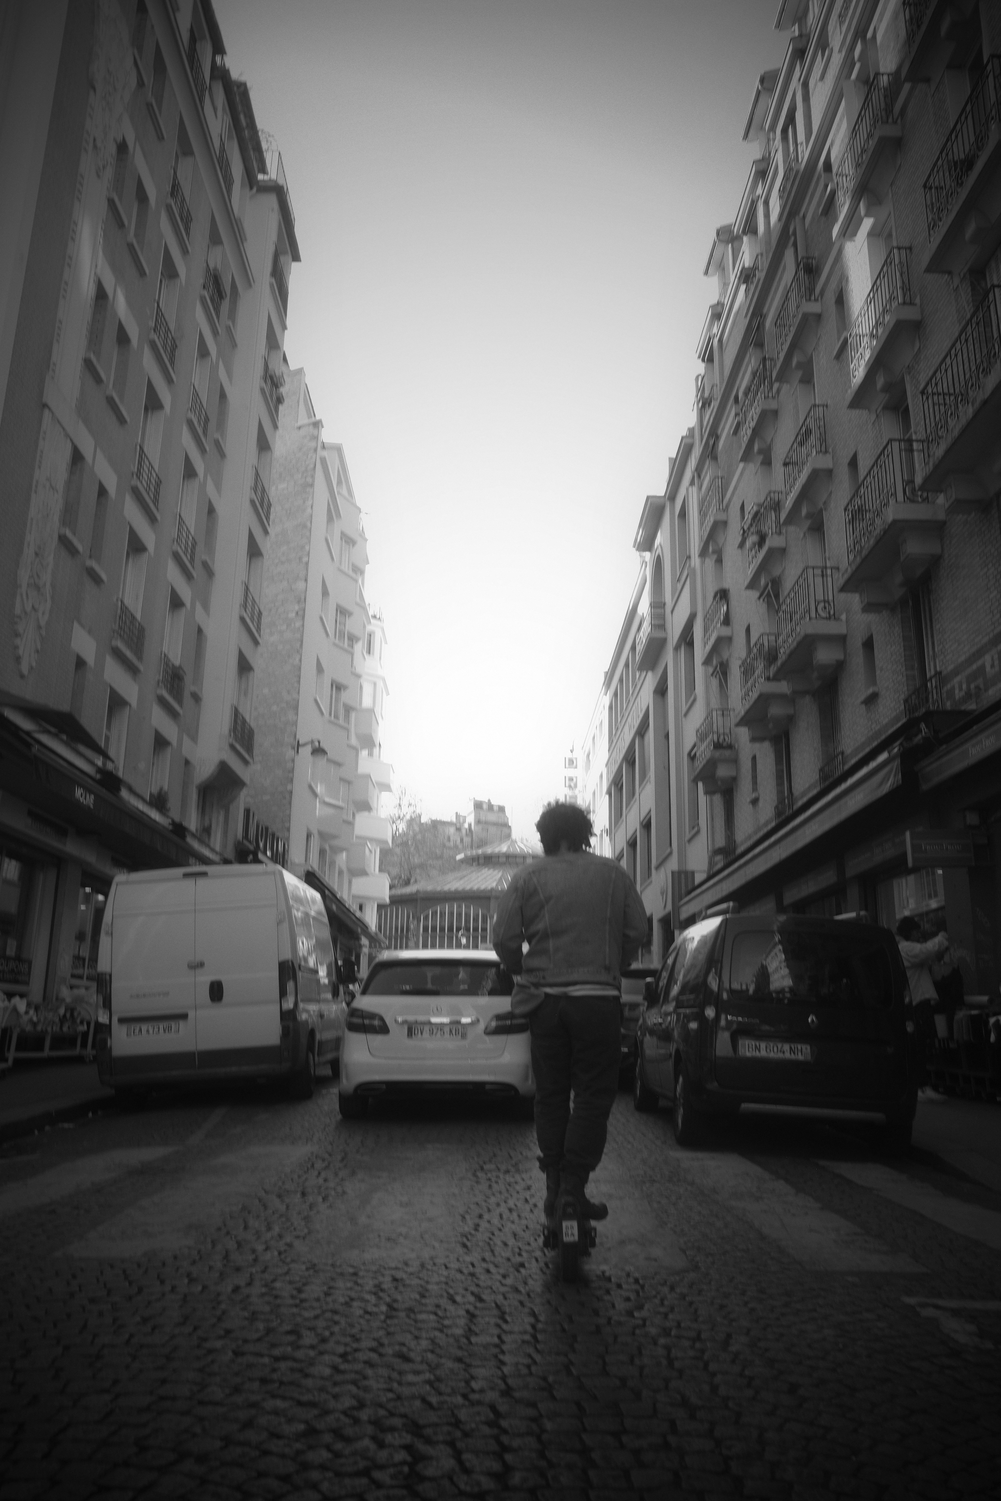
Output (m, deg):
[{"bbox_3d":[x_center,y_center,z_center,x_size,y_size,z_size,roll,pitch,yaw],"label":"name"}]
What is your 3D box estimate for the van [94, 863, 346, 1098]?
[{"bbox_3d":[-3.120,2.930,14.350,2.060,2.480,5.400,-4,-12,-2],"label":"van"}]

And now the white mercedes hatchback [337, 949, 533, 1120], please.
[{"bbox_3d":[-0.615,2.880,12.100,1.790,1.550,4.360,1,-12,-2],"label":"white mercedes hatchback"}]

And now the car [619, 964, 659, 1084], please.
[{"bbox_3d":[1.950,3.720,16.100,1.790,1.480,4.250,1,-12,0],"label":"car"}]

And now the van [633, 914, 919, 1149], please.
[{"bbox_3d":[2.320,2.500,10.500,1.830,1.820,4.220,3,-12,1],"label":"van"}]

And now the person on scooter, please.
[{"bbox_3d":[0.308,1.110,5.180,0.670,1.760,0.550,1,-14,0],"label":"person on scooter"}]

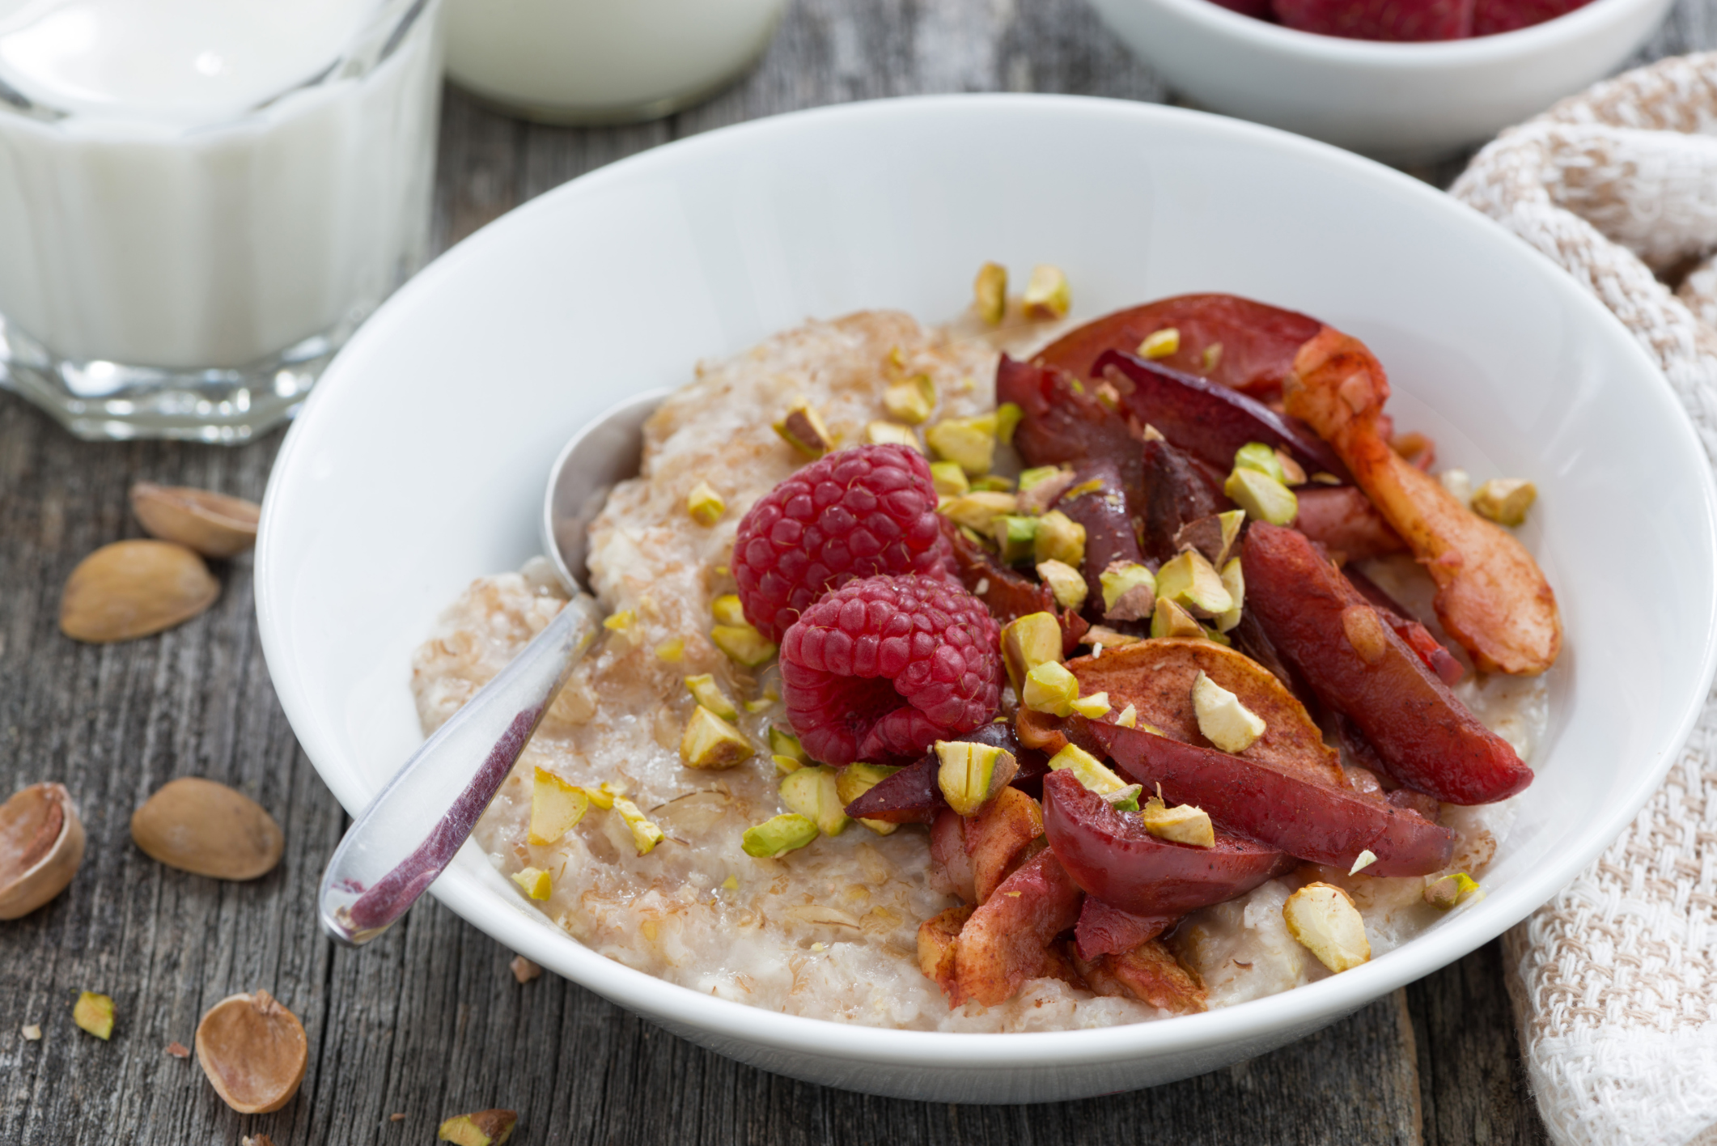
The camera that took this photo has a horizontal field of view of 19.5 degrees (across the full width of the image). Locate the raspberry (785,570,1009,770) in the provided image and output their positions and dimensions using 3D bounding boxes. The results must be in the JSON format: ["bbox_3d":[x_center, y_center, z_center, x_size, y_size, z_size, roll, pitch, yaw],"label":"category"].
[{"bbox_3d":[0.004,0.011,0.560,0.025,0.020,0.021,-12,42,-11],"label":"raspberry"}]

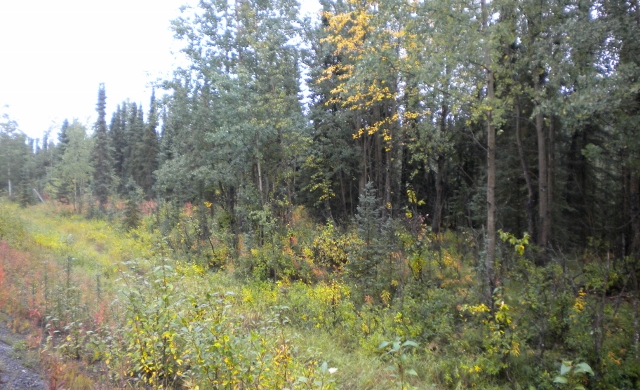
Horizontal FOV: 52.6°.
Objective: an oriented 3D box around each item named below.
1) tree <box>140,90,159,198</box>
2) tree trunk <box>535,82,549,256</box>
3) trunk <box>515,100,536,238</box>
[{"bbox_3d":[-11.330,-3.323,43.000,1.250,7.300,1.250,0,1,0],"label":"tree"},{"bbox_3d":[6.161,-0.821,18.000,0.310,4.800,0.280,-1,1,0],"label":"tree trunk"},{"bbox_3d":[5.875,-0.758,18.500,0.600,3.950,0.320,0,1,0],"label":"trunk"}]

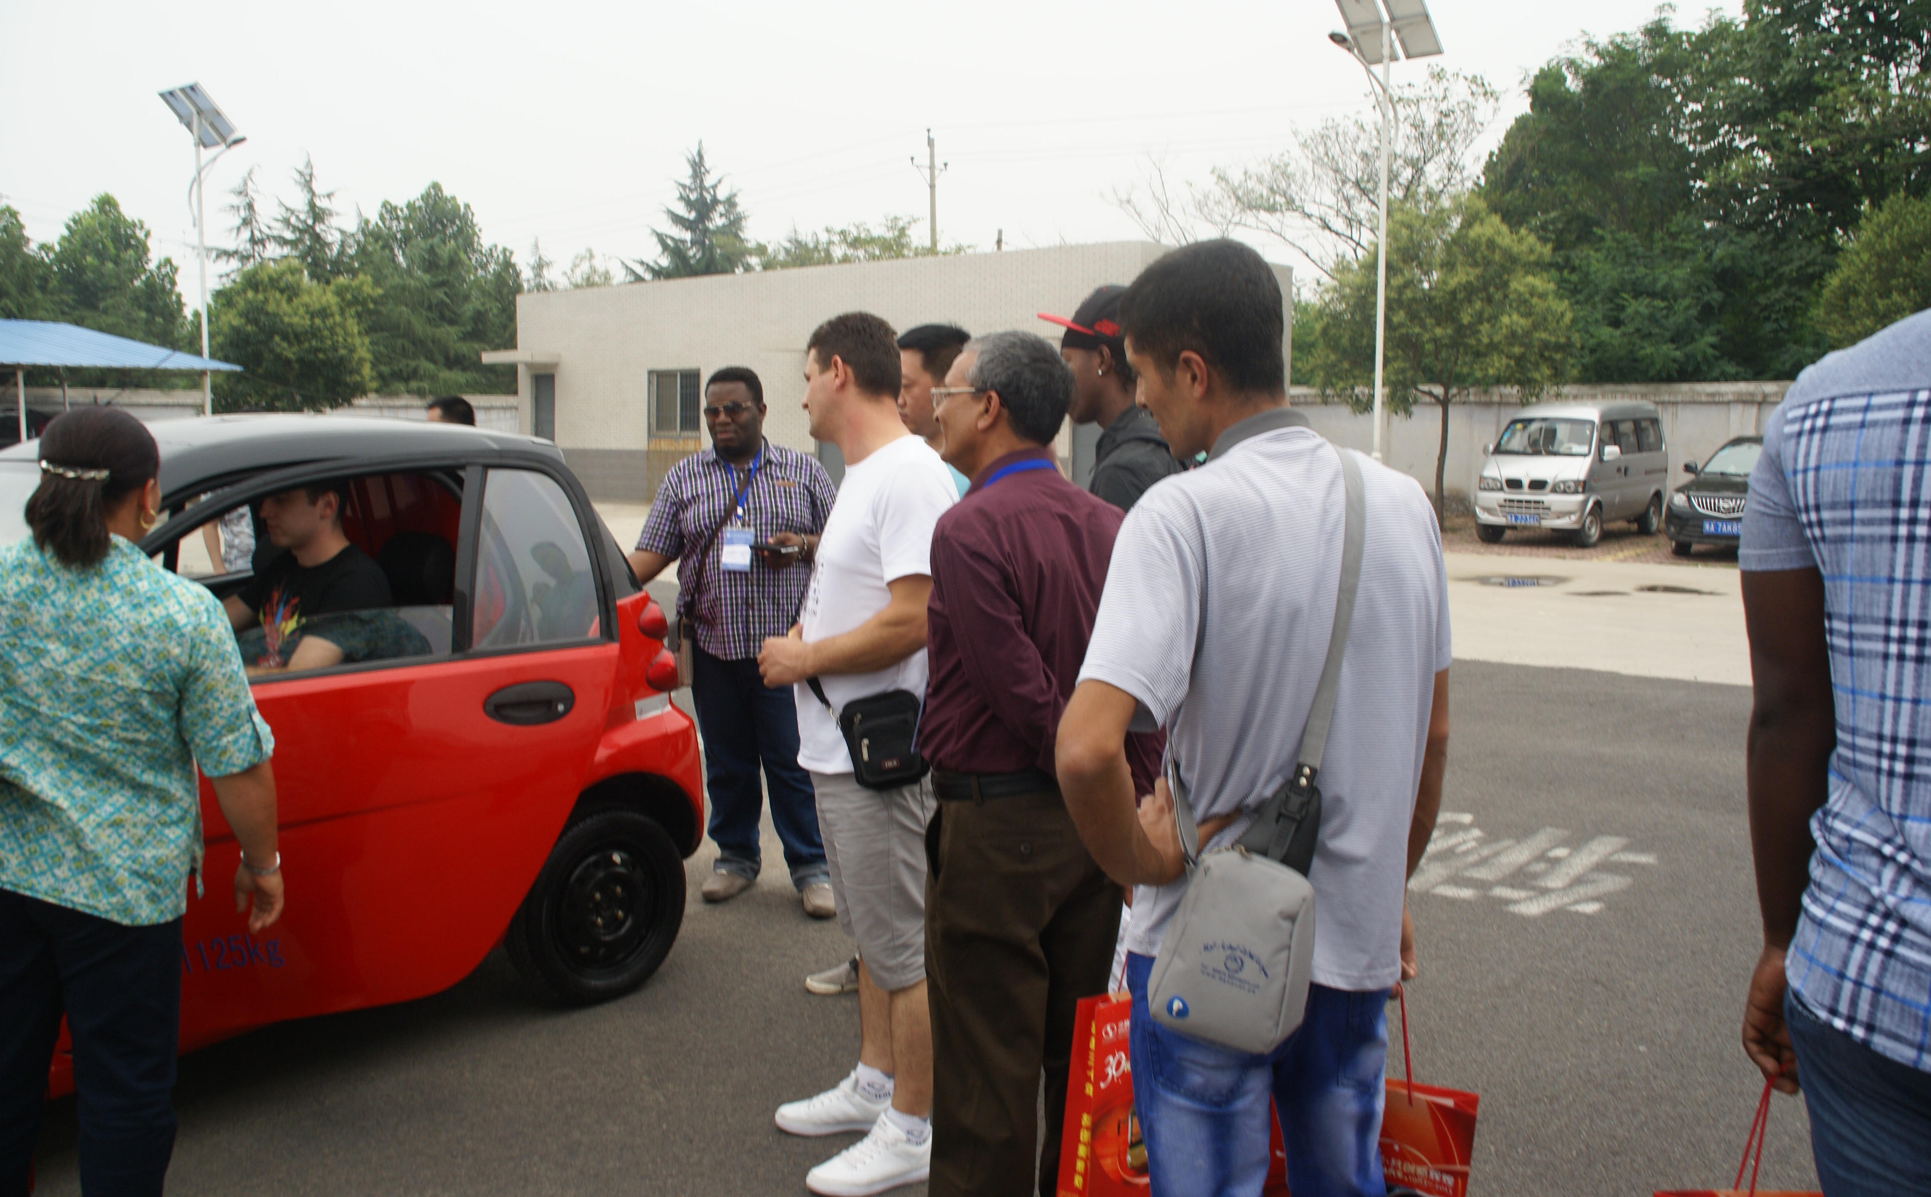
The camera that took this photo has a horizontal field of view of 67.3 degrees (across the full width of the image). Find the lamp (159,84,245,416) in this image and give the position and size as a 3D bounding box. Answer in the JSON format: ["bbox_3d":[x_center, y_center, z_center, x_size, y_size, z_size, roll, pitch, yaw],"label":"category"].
[{"bbox_3d":[-13.015,-5.076,25.002,1.450,7.500,1.050,3,7,25],"label":"lamp"}]

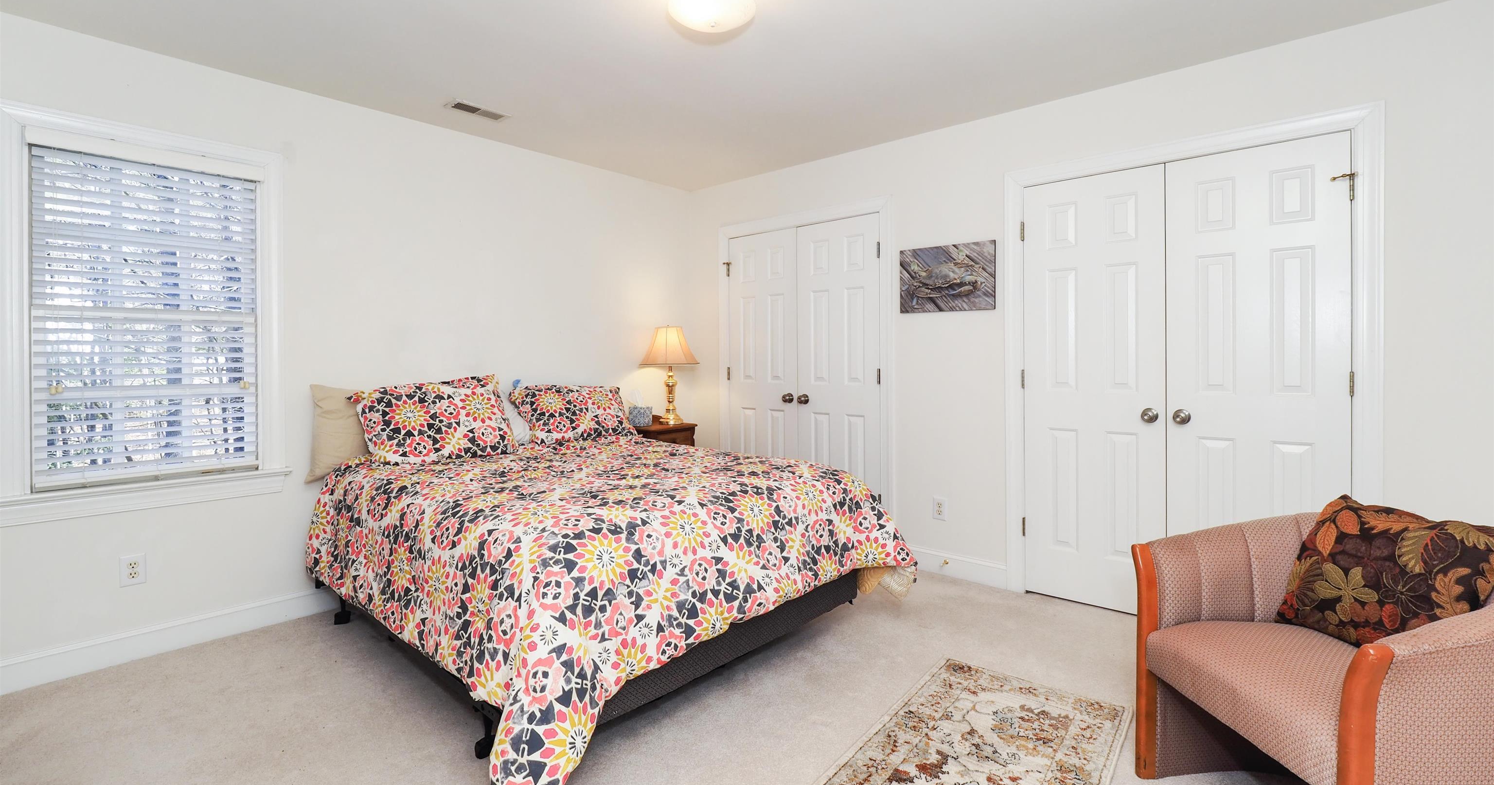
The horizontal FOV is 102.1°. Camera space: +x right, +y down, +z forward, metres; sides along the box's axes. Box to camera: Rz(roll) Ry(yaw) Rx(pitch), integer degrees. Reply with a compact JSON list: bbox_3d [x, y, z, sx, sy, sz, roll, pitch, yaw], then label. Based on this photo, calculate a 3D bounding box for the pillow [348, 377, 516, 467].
[{"bbox_3d":[-1.512,0.134,2.900,0.630,0.430,0.180,-1,-28,-39],"label":"pillow"}]

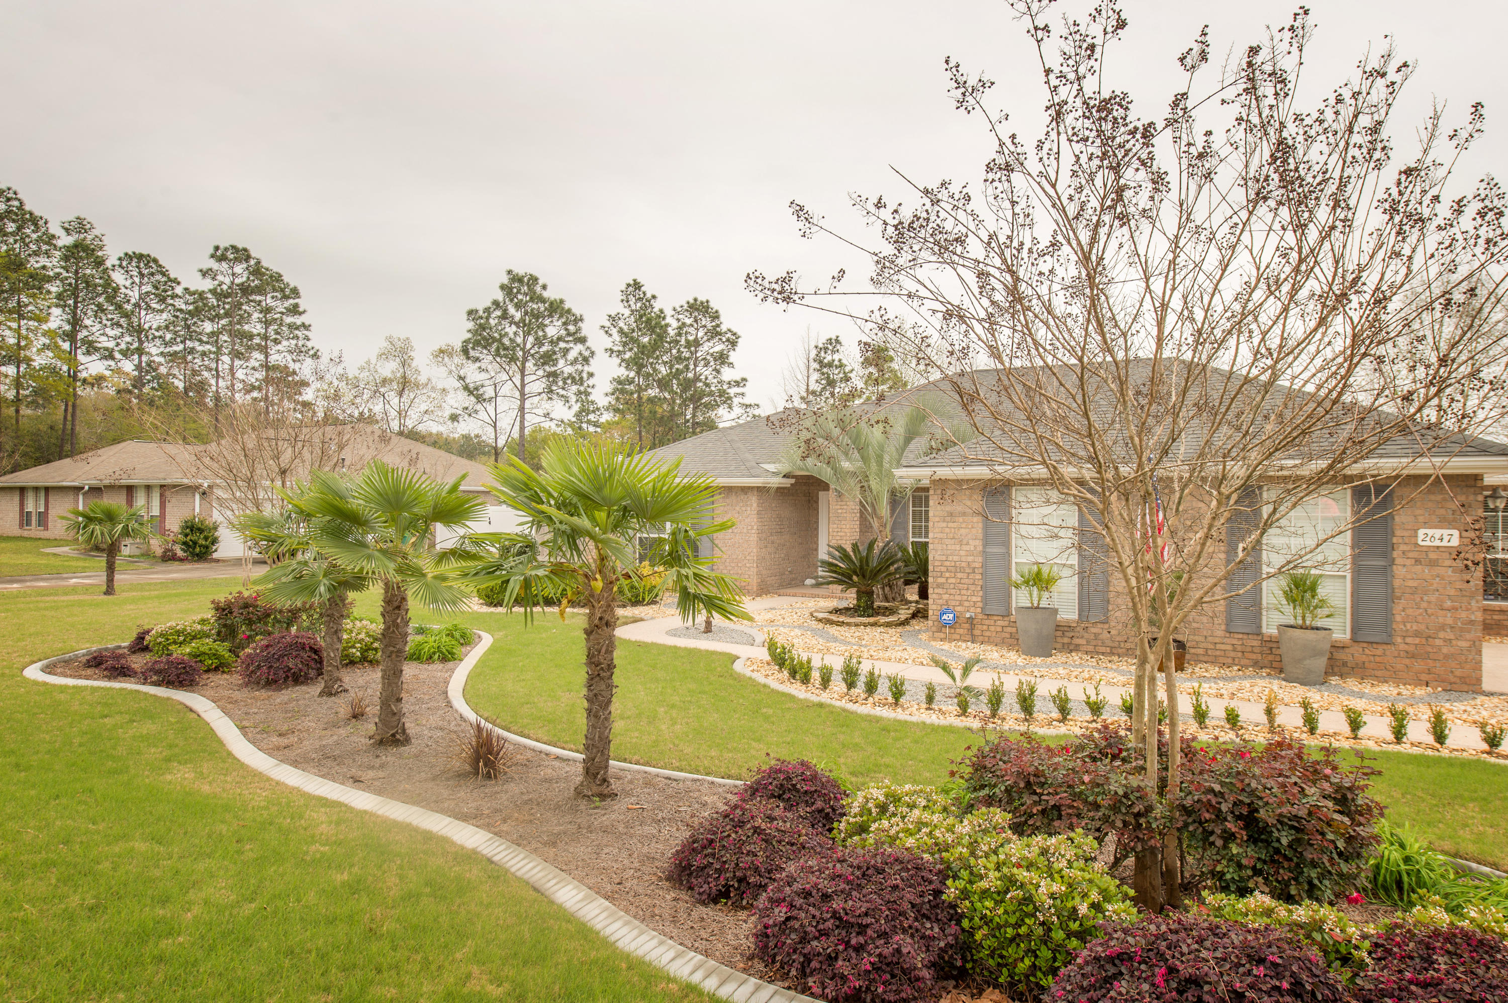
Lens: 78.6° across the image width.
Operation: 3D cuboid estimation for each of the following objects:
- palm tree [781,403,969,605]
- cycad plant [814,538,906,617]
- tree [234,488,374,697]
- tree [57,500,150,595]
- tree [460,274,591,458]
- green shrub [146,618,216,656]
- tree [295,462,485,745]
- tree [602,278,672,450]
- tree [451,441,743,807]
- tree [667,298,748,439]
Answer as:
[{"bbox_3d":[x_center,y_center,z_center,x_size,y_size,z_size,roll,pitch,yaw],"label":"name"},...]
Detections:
[{"bbox_3d":[2.233,0.021,17.200,3.400,3.800,3.300,0,1,0],"label":"palm tree"},{"bbox_3d":[1.814,1.252,15.500,1.500,1.320,1.500,0,1,0],"label":"cycad plant"},{"bbox_3d":[-4.874,0.951,10.200,1.700,2.250,1.700,0,1,0],"label":"tree"},{"bbox_3d":[-14.200,0.990,20.200,1.750,2.030,1.750,0,1,0],"label":"tree"},{"bbox_3d":[-16.256,-7.440,65.000,9.000,17.800,8.500,0,1,0],"label":"tree"},{"bbox_3d":[-7.966,1.810,12.800,0.850,0.470,0.800,0,1,0],"label":"green shrub"},{"bbox_3d":[-3.257,0.870,8.200,1.680,2.460,1.700,0,1,0],"label":"tree"},{"bbox_3d":[-9.165,-8.025,72.000,5.300,18.800,5.300,0,1,0],"label":"tree"},{"bbox_3d":[-1.105,0.833,6.720,2.100,2.570,2.050,0,1,0],"label":"tree"},{"bbox_3d":[-3.638,-7.275,72.000,6.300,17.300,6.000,0,1,0],"label":"tree"}]

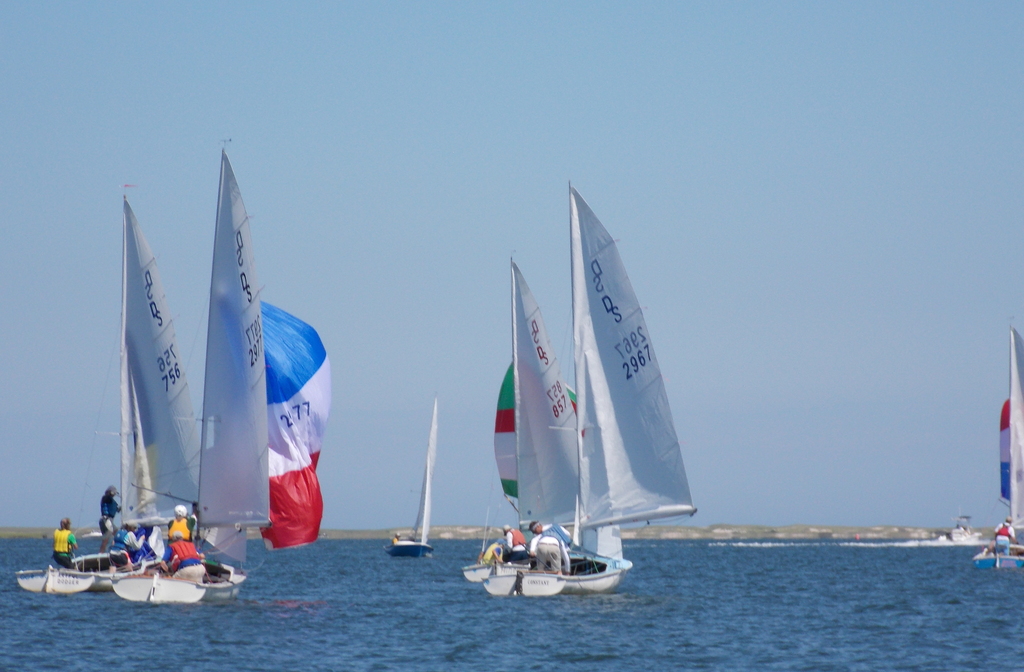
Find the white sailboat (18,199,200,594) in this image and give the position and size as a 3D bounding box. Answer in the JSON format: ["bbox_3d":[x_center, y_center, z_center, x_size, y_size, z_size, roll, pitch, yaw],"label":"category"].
[{"bbox_3d":[-6.927,1.066,130.975,3.350,7.537,5.350,0,-2,20],"label":"white sailboat"}]

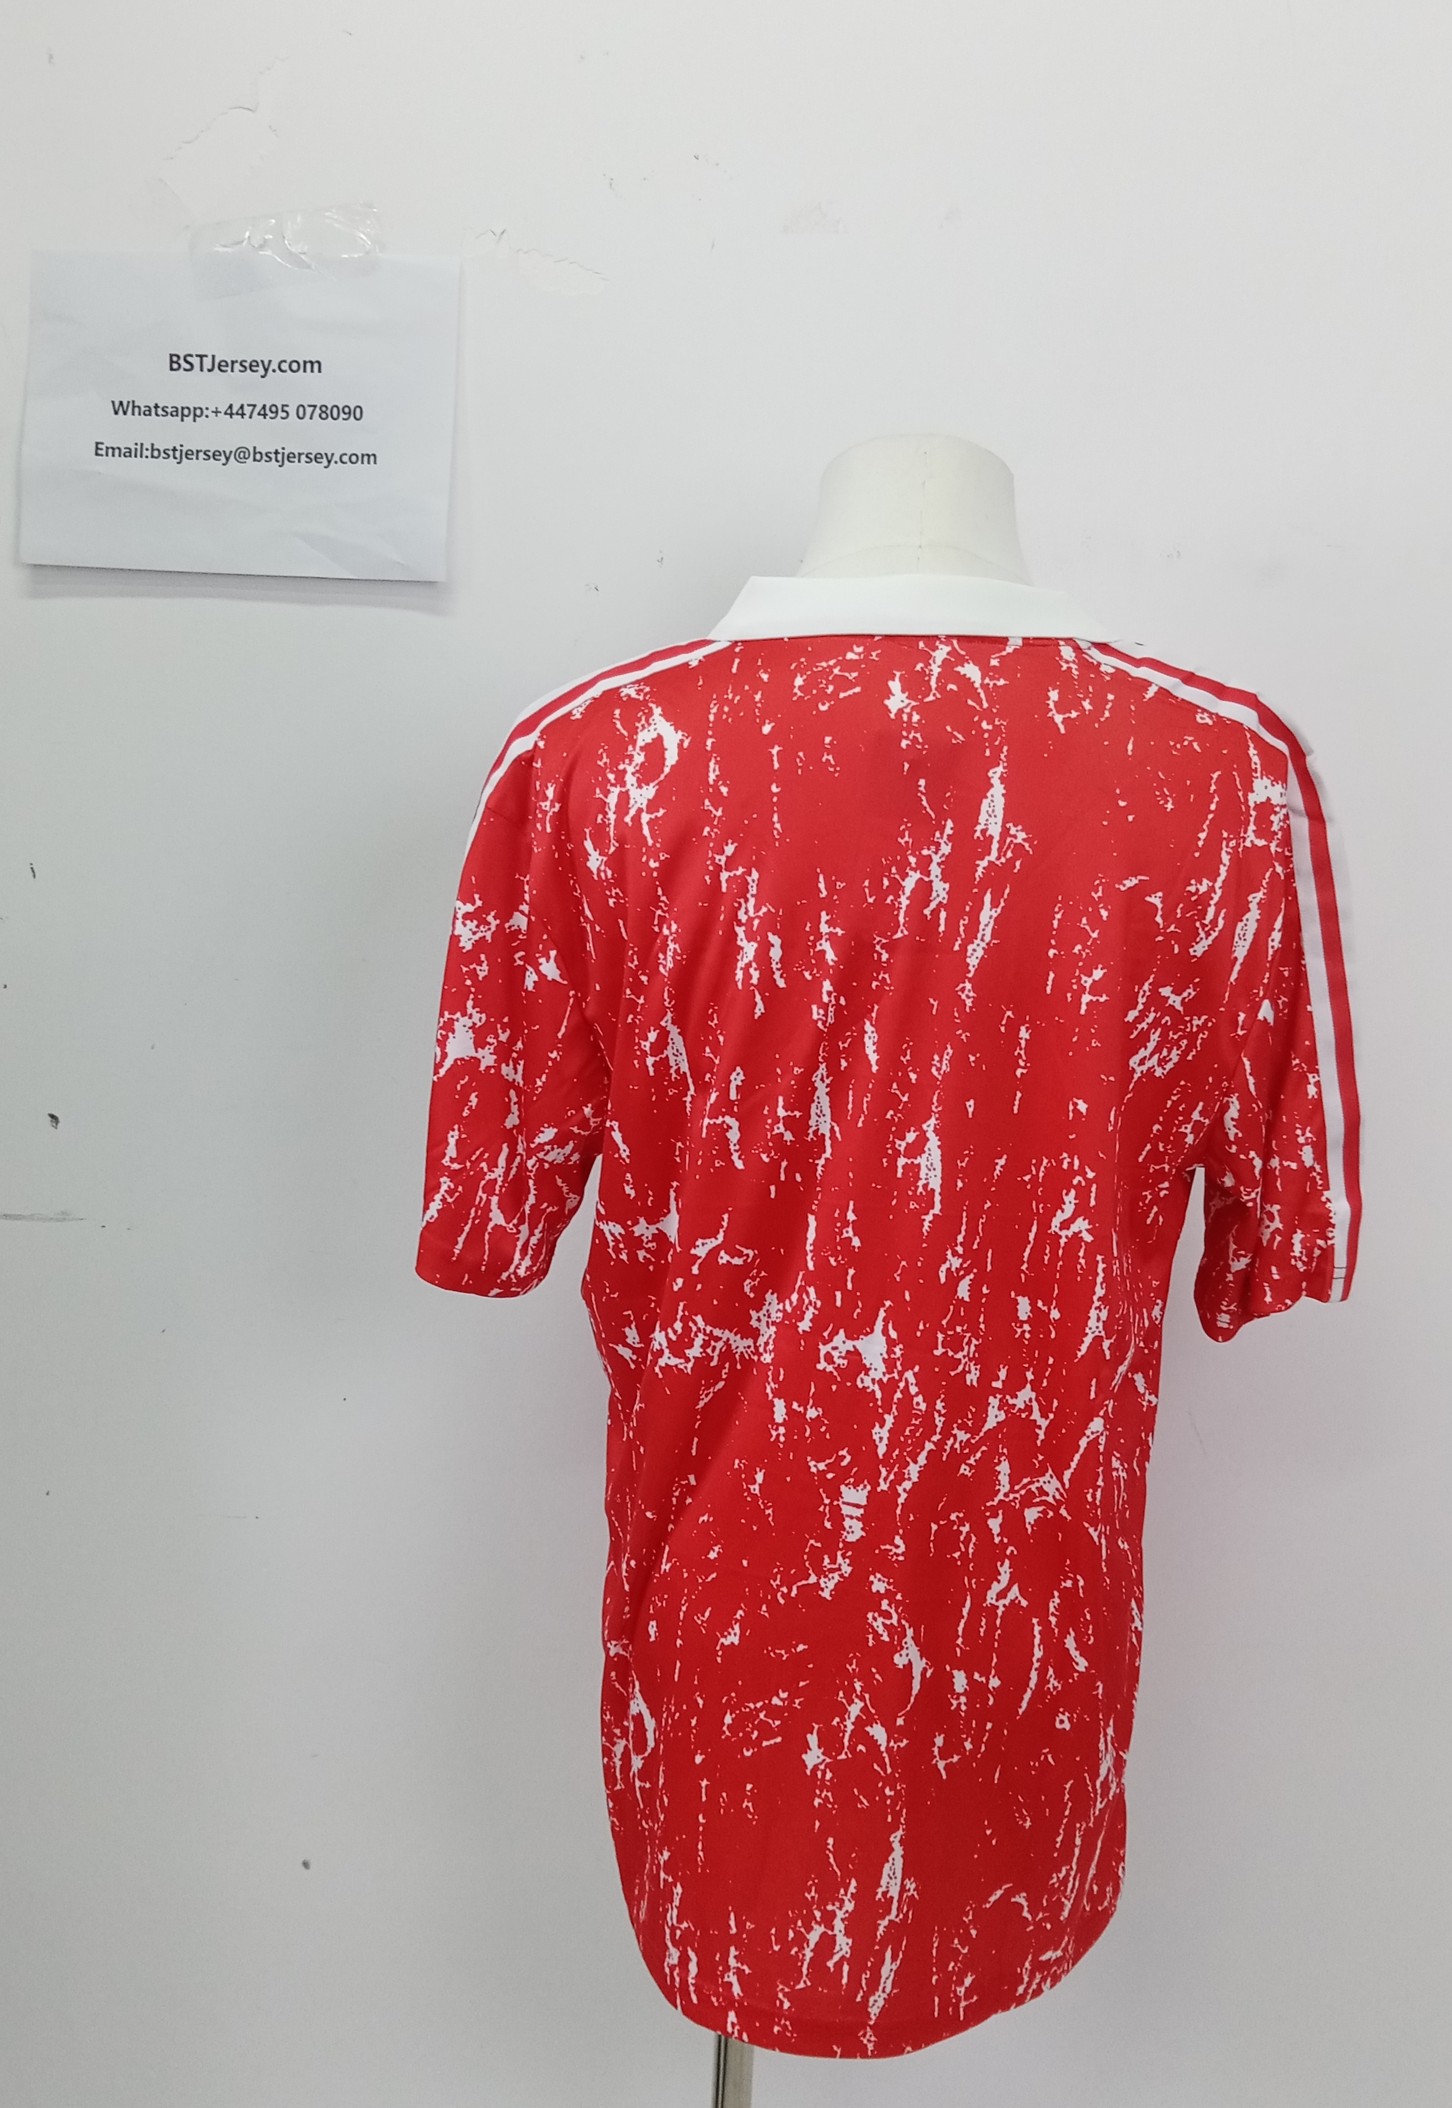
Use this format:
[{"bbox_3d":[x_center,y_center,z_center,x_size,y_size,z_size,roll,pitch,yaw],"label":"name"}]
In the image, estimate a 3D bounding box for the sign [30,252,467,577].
[{"bbox_3d":[-0.329,-0.431,1.068,0.297,0.210,0.008,4,4,5],"label":"sign"}]

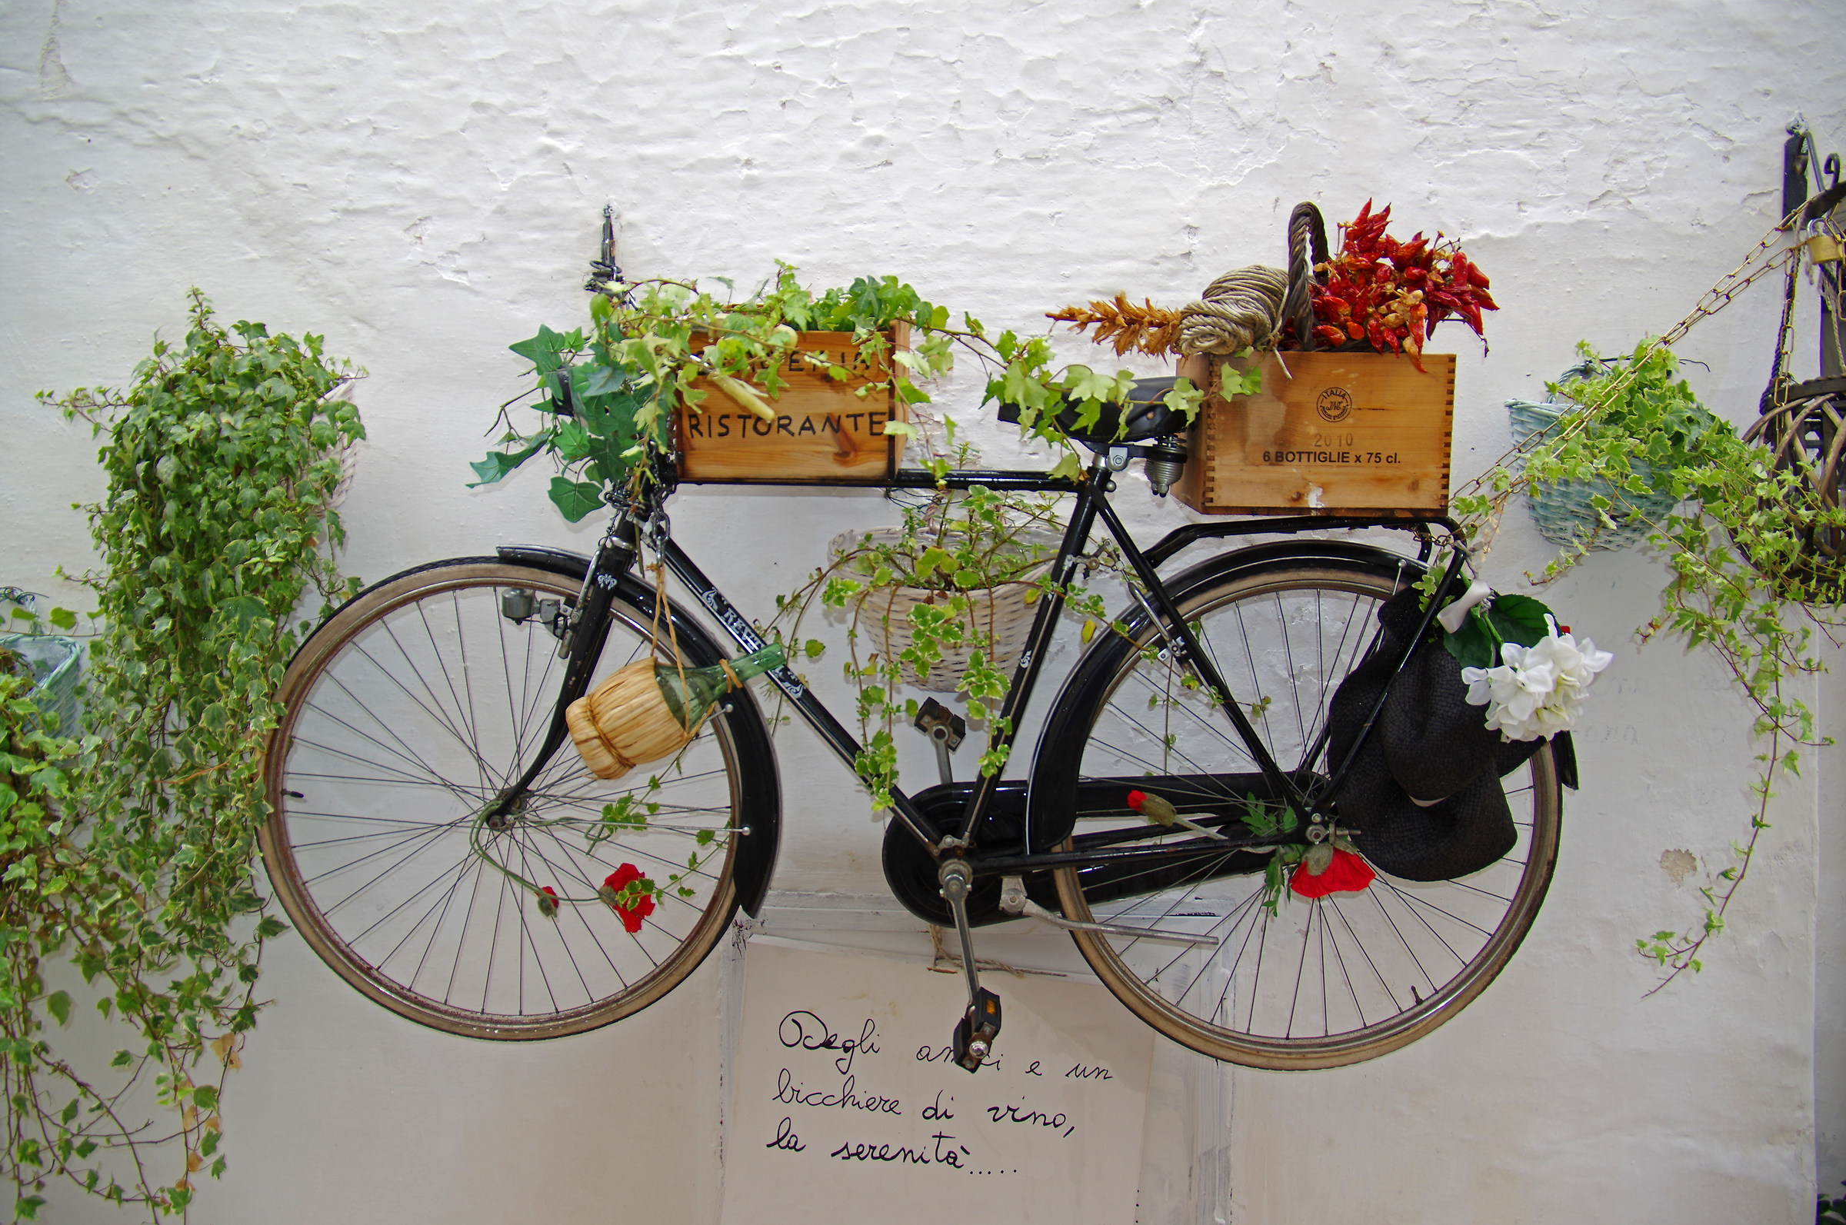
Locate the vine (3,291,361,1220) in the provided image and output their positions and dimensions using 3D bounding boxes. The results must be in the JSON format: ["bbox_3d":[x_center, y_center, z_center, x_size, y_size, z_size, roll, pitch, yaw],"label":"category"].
[{"bbox_3d":[-1.066,0.224,1.770,0.450,1.300,0.320,0,7,0],"label":"vine"}]

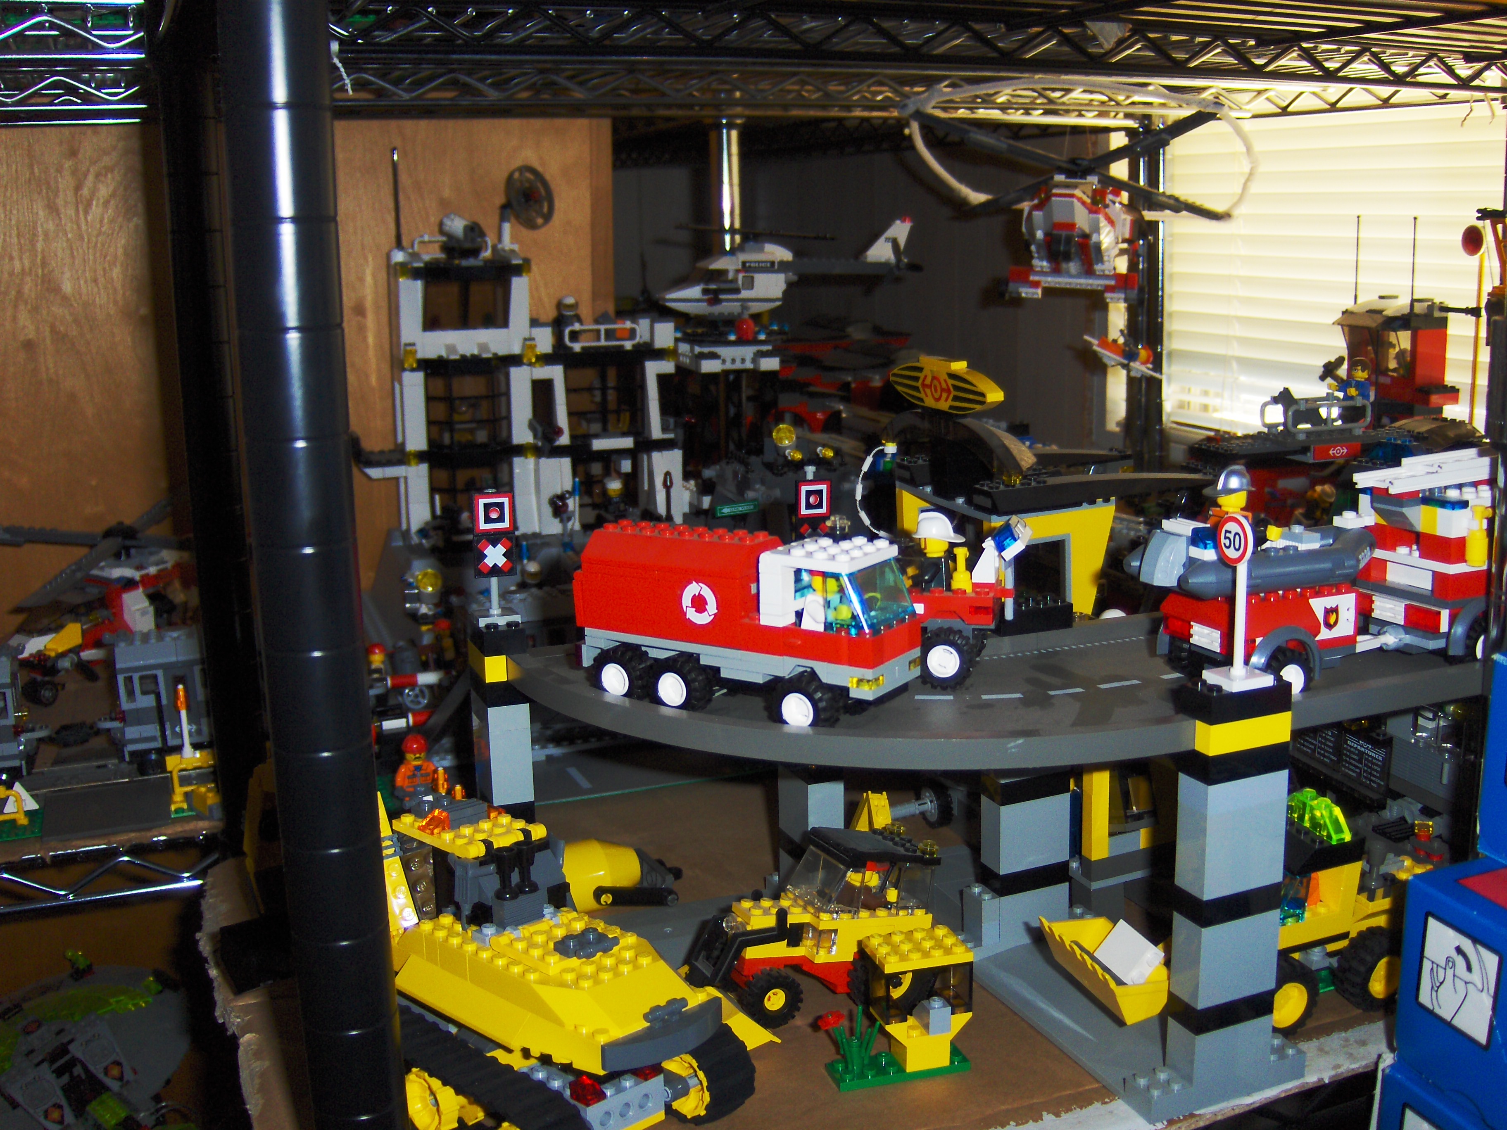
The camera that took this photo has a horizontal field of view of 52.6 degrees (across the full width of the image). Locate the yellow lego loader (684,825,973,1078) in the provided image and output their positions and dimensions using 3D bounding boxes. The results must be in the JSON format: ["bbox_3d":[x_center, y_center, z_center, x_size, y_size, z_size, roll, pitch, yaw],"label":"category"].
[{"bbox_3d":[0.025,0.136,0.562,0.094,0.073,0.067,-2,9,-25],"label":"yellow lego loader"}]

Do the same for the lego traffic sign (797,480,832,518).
[{"bbox_3d":[0.024,-0.025,0.588,0.016,0.016,0.005,-6,13,-21],"label":"lego traffic sign"}]

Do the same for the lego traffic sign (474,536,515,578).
[{"bbox_3d":[-0.096,-0.003,0.568,0.016,0.016,0.005,-5,13,-17],"label":"lego traffic sign"}]

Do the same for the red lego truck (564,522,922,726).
[{"bbox_3d":[-0.004,0.018,0.499,0.117,0.057,0.041,7,14,33],"label":"red lego truck"}]

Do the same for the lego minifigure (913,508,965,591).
[{"bbox_3d":[0.065,-0.004,0.542,0.022,0.035,0.023,3,13,20],"label":"lego minifigure"}]

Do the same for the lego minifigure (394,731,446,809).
[{"bbox_3d":[-0.149,0.094,0.675,0.025,0.040,0.016,-5,13,-17],"label":"lego minifigure"}]

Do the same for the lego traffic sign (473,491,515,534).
[{"bbox_3d":[-0.096,-0.019,0.566,0.016,0.016,0.005,-5,13,-17],"label":"lego traffic sign"}]

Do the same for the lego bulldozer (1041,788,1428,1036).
[{"bbox_3d":[0.190,0.126,0.574,0.152,0.081,0.060,-5,13,-18],"label":"lego bulldozer"}]

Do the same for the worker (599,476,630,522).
[{"bbox_3d":[-0.080,-0.032,0.885,0.024,0.042,0.014,-2,12,-3],"label":"worker"}]

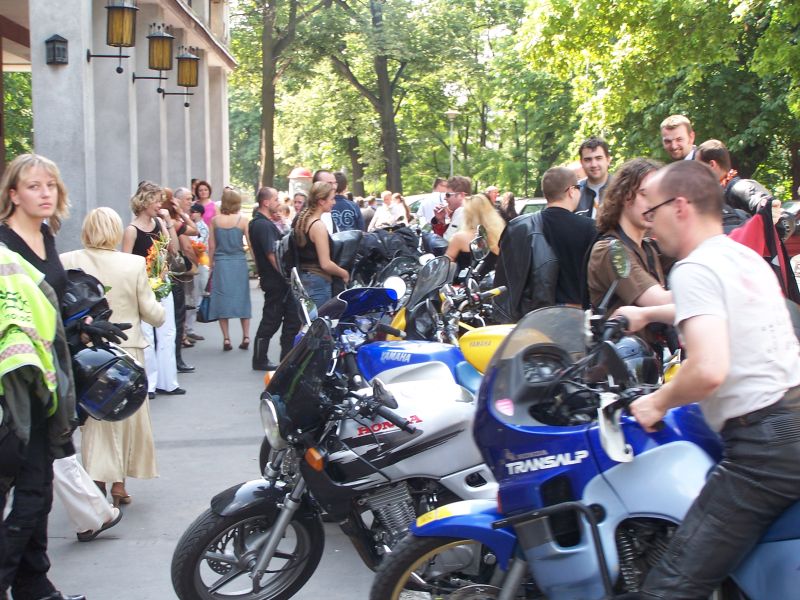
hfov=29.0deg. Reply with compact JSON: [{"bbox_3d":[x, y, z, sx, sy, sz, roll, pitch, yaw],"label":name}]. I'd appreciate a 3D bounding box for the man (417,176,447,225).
[{"bbox_3d":[0.454,-0.553,18.361,0.520,1.795,0.360,2,5,37],"label":"man"}]

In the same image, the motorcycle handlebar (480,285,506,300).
[{"bbox_3d":[0.480,-0.039,7.900,0.170,0.050,0.055,-21,13,-29],"label":"motorcycle handlebar"}]

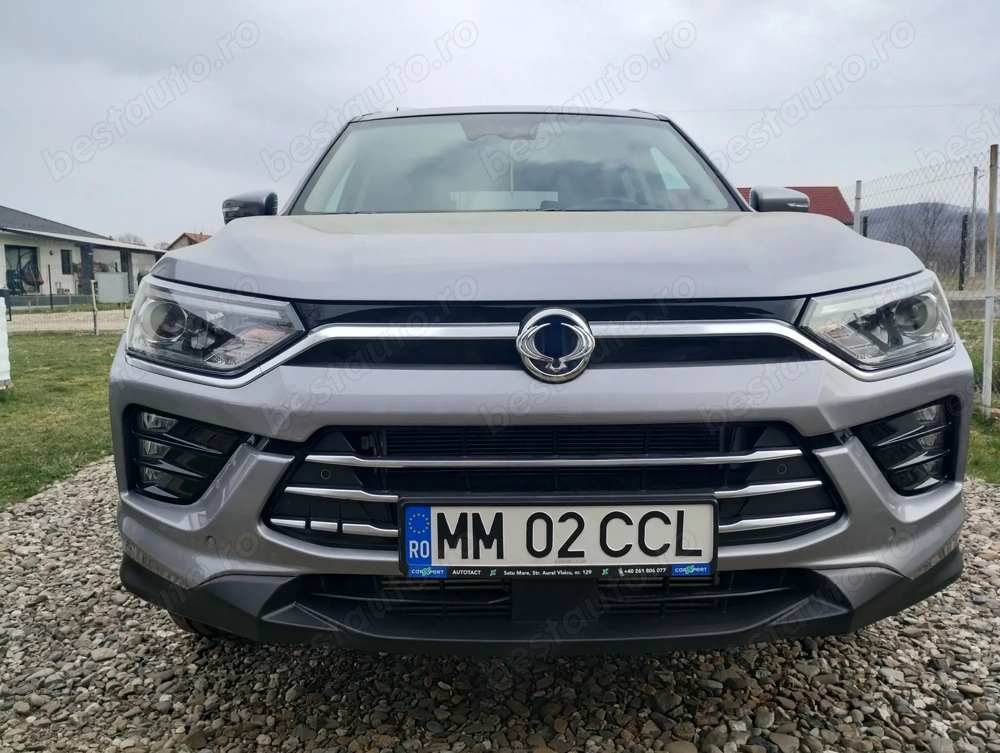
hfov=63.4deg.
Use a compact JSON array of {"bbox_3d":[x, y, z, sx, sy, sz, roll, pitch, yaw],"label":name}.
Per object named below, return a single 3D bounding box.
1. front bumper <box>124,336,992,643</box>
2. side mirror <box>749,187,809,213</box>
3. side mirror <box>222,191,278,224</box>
[{"bbox_3d":[0.095,0.188,1.610,1.830,0.520,0.520,-1,6,-1],"label":"front bumper"},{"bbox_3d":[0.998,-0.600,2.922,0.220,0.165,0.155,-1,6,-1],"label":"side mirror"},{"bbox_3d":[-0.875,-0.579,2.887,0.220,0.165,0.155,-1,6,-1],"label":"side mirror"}]

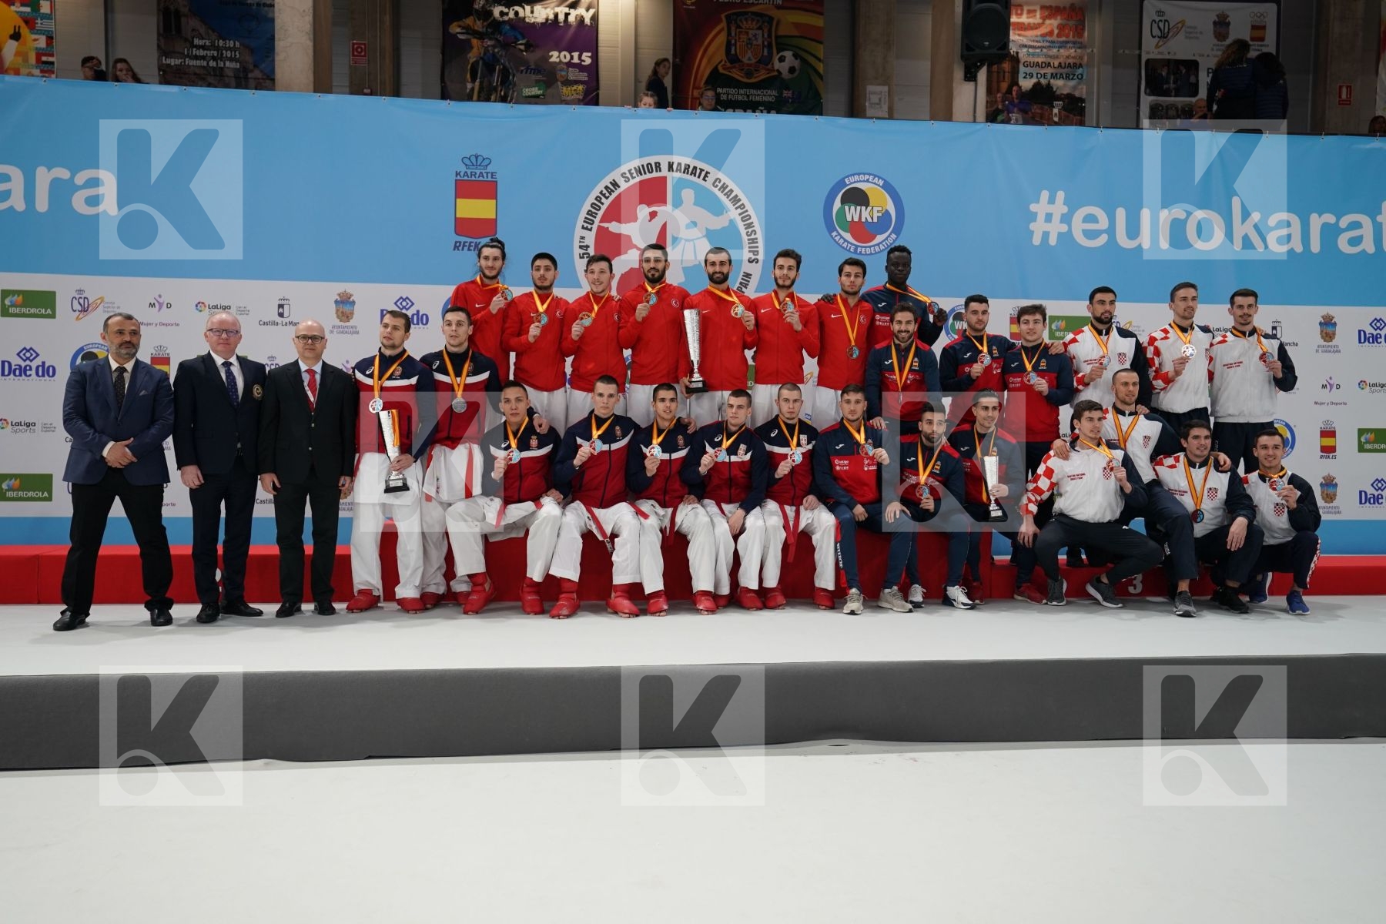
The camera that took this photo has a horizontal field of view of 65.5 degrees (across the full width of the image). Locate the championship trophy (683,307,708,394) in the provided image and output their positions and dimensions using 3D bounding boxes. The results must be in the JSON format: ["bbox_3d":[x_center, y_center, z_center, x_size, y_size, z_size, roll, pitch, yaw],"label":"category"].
[{"bbox_3d":[0.018,-0.742,7.200,0.147,0.560,0.135,-3,2,0],"label":"championship trophy"}]

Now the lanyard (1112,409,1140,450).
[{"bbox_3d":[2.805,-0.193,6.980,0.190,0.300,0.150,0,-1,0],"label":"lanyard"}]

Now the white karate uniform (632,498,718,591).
[{"bbox_3d":[-0.111,0.503,6.680,0.510,0.550,0.520,1,2,-3],"label":"white karate uniform"}]

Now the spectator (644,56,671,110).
[{"bbox_3d":[-0.346,-3.037,10.331,0.300,1.650,0.420,2,2,22],"label":"spectator"}]

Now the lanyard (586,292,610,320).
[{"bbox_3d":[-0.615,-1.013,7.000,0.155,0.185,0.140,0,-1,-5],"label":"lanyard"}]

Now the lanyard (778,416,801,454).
[{"bbox_3d":[0.621,-0.182,6.980,0.145,0.235,0.130,1,2,2],"label":"lanyard"}]

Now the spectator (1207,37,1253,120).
[{"bbox_3d":[6.213,-4.036,12.436,0.500,1.650,0.340,1,3,18],"label":"spectator"}]

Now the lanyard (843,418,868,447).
[{"bbox_3d":[1.016,-0.186,6.740,0.155,0.185,0.130,1,2,0],"label":"lanyard"}]

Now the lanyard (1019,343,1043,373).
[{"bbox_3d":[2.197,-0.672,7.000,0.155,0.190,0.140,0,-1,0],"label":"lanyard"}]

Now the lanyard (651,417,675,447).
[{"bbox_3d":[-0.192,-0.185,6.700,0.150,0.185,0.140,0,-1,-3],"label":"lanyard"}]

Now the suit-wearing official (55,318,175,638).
[{"bbox_3d":[-3.204,0.031,6.014,0.610,1.720,0.400,0,2,-22],"label":"suit-wearing official"}]

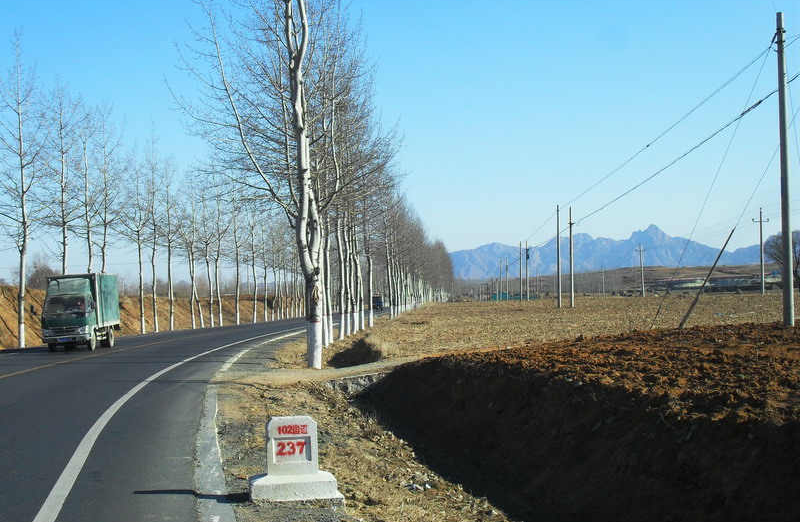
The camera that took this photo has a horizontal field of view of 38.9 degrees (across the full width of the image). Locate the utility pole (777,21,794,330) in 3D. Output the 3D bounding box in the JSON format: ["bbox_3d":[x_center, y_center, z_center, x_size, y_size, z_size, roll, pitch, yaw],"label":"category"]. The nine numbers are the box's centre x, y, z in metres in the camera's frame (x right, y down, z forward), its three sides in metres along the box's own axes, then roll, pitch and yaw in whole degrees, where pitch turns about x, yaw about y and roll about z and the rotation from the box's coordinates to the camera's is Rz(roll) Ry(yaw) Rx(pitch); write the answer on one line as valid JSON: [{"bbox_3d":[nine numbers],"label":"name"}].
[{"bbox_3d":[8.268,-1.983,24.342,0.250,6.750,0.250,-1,-2,0],"label":"utility pole"}]

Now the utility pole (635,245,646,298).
[{"bbox_3d":[36.817,1.452,173.067,1.700,8.200,0.300,-1,-2,2],"label":"utility pole"}]

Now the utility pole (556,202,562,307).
[{"bbox_3d":[10.354,-0.273,73.647,0.250,6.700,0.250,-1,-2,0],"label":"utility pole"}]

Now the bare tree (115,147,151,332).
[{"bbox_3d":[-16.474,-1.205,70.000,2.200,11.370,2.200,-1,-2,0],"label":"bare tree"}]

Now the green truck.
[{"bbox_3d":[-12.288,1.955,43.624,1.830,2.840,5.450,-1,-2,-3],"label":"green truck"}]

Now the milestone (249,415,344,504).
[{"bbox_3d":[-0.891,1.619,9.449,0.710,0.650,0.450,-1,-2,-11],"label":"milestone"}]

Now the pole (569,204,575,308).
[{"bbox_3d":[11.508,-0.234,75.856,0.260,6.700,0.260,-1,-2,0],"label":"pole"}]

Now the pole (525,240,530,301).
[{"bbox_3d":[14.042,1.098,124.324,0.260,6.700,0.260,-1,-2,0],"label":"pole"}]

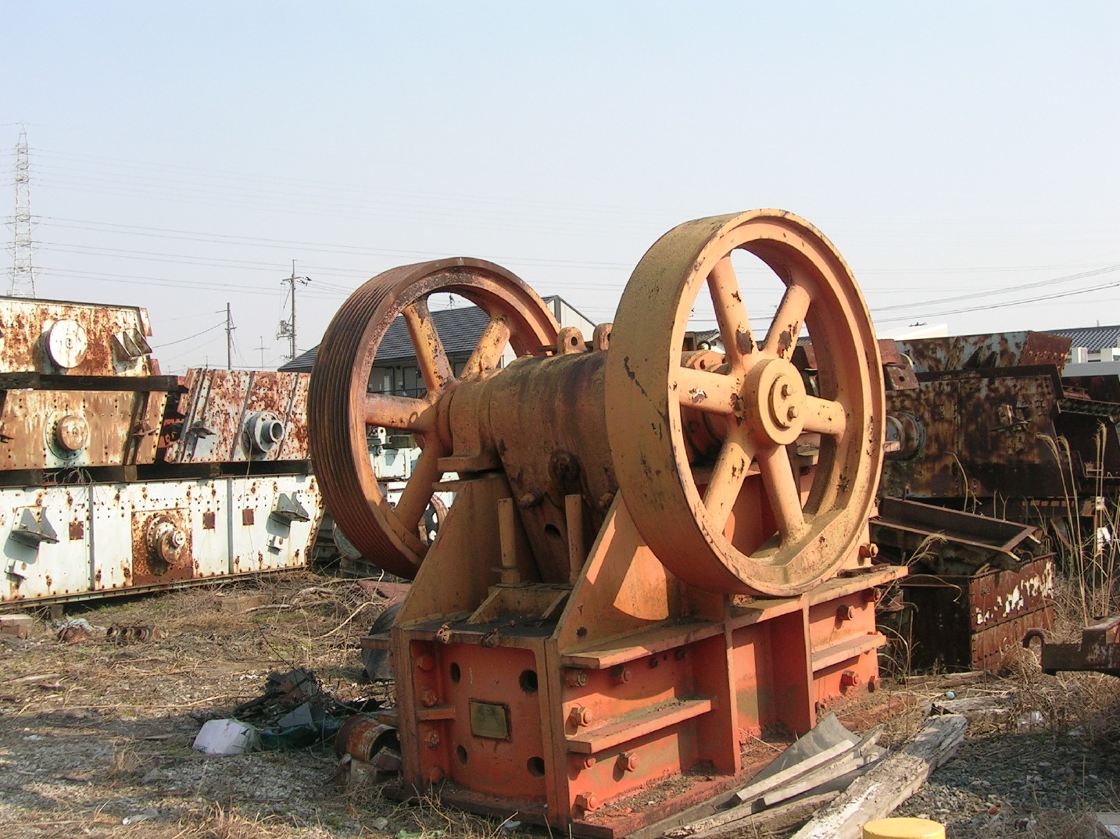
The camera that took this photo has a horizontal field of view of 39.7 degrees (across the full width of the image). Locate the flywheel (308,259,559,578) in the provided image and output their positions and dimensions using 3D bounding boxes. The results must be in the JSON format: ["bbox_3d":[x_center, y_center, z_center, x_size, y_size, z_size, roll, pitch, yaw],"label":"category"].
[{"bbox_3d":[-0.421,0.004,6.214,0.241,1.280,1.280,-3,2,42],"label":"flywheel"}]

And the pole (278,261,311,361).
[{"bbox_3d":[-19.023,-4.644,112.000,2.200,13.700,1.100,-1,0,44],"label":"pole"}]

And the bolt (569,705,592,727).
[{"bbox_3d":[0.073,0.958,4.986,0.054,0.064,0.060,-3,2,42],"label":"bolt"}]

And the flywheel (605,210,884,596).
[{"bbox_3d":[0.665,-0.053,5.236,0.245,1.280,1.280,-3,2,42],"label":"flywheel"}]

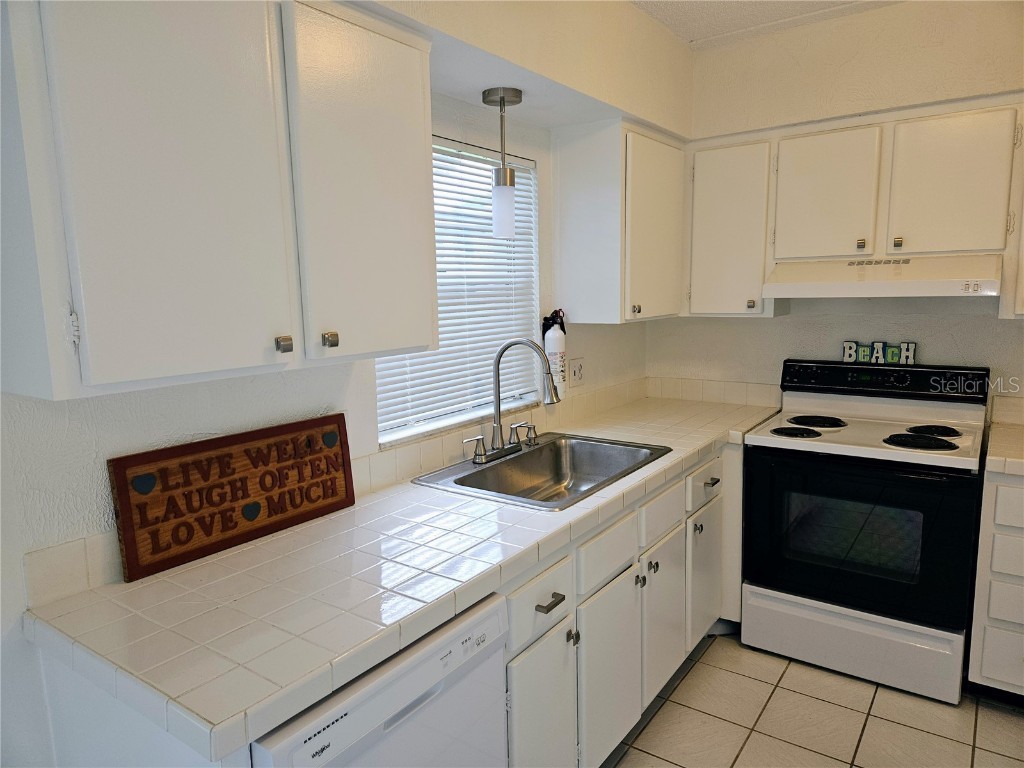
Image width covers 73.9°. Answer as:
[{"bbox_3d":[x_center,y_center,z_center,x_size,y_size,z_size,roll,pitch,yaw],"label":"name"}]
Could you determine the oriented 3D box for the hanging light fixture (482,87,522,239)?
[{"bbox_3d":[-0.027,-0.700,2.189,0.126,0.450,0.126,-1,8,0],"label":"hanging light fixture"}]

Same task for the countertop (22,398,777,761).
[{"bbox_3d":[0.168,0.302,2.241,0.675,0.056,2.832,5,10,35],"label":"countertop"}]

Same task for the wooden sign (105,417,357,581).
[{"bbox_3d":[-0.642,0.248,1.655,0.022,0.256,0.613,-3,5,36],"label":"wooden sign"}]

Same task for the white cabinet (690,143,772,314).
[{"bbox_3d":[1.025,-0.679,3.034,0.370,0.720,0.335,5,10,35],"label":"white cabinet"}]

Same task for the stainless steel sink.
[{"bbox_3d":[0.140,0.356,2.304,0.530,0.186,0.815,5,10,35],"label":"stainless steel sink"}]

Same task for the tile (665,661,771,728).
[{"bbox_3d":[0.785,1.155,2.534,0.306,0.010,0.305,5,10,35],"label":"tile"}]

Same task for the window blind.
[{"bbox_3d":[-0.156,-0.350,2.347,0.040,0.917,0.875,5,10,35],"label":"window blind"}]

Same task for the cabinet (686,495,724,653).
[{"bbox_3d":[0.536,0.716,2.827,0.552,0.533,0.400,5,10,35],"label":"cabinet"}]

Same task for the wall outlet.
[{"bbox_3d":[0.289,-0.049,2.975,0.010,0.123,0.128,5,10,35],"label":"wall outlet"}]

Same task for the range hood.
[{"bbox_3d":[1.446,-0.417,2.664,0.760,0.142,0.505,5,10,35],"label":"range hood"}]

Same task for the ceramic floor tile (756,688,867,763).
[{"bbox_3d":[1.040,1.180,2.364,0.305,0.010,0.305,5,10,35],"label":"ceramic floor tile"}]

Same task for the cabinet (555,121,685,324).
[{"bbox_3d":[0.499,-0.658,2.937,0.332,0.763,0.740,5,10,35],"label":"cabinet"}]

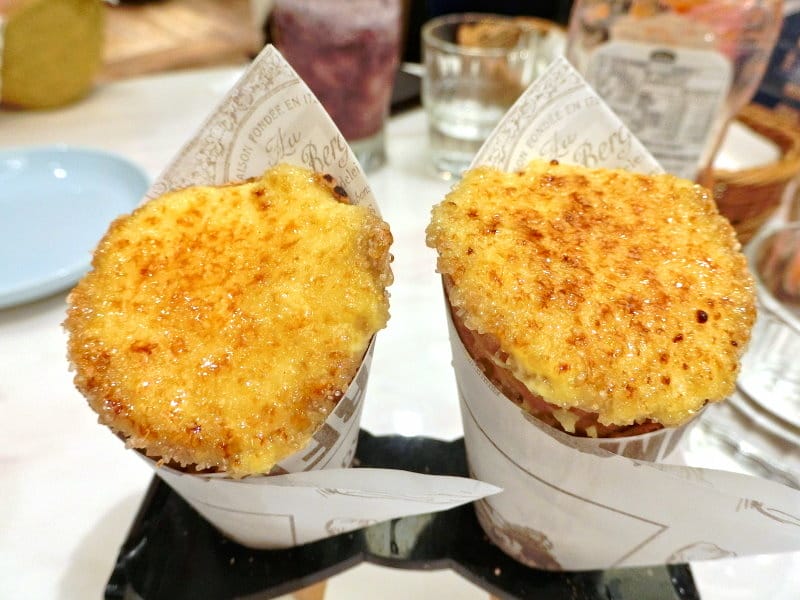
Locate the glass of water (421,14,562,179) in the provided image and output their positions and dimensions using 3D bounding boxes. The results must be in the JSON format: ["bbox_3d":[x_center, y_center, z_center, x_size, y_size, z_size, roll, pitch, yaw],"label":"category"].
[{"bbox_3d":[0.058,-0.136,0.393,0.090,0.086,0.090,0,41,0],"label":"glass of water"}]

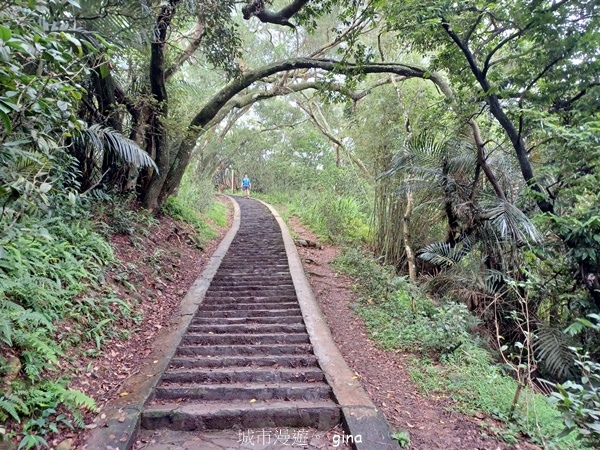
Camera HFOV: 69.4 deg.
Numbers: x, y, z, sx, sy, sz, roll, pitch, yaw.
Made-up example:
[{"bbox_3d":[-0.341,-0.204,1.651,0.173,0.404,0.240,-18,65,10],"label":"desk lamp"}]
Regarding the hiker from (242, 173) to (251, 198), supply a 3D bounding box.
[{"bbox_3d":[-3.490,-2.570,28.300,0.560,1.680,0.360,1,-5,-9],"label":"hiker"}]

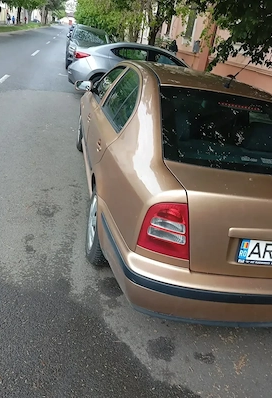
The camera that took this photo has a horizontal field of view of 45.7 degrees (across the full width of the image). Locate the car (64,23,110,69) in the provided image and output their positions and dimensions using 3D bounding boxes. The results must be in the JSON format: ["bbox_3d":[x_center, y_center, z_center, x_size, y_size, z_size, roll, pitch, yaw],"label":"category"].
[{"bbox_3d":[-1.870,-6.061,13.060,1.780,1.540,4.350,3,28,-12],"label":"car"}]

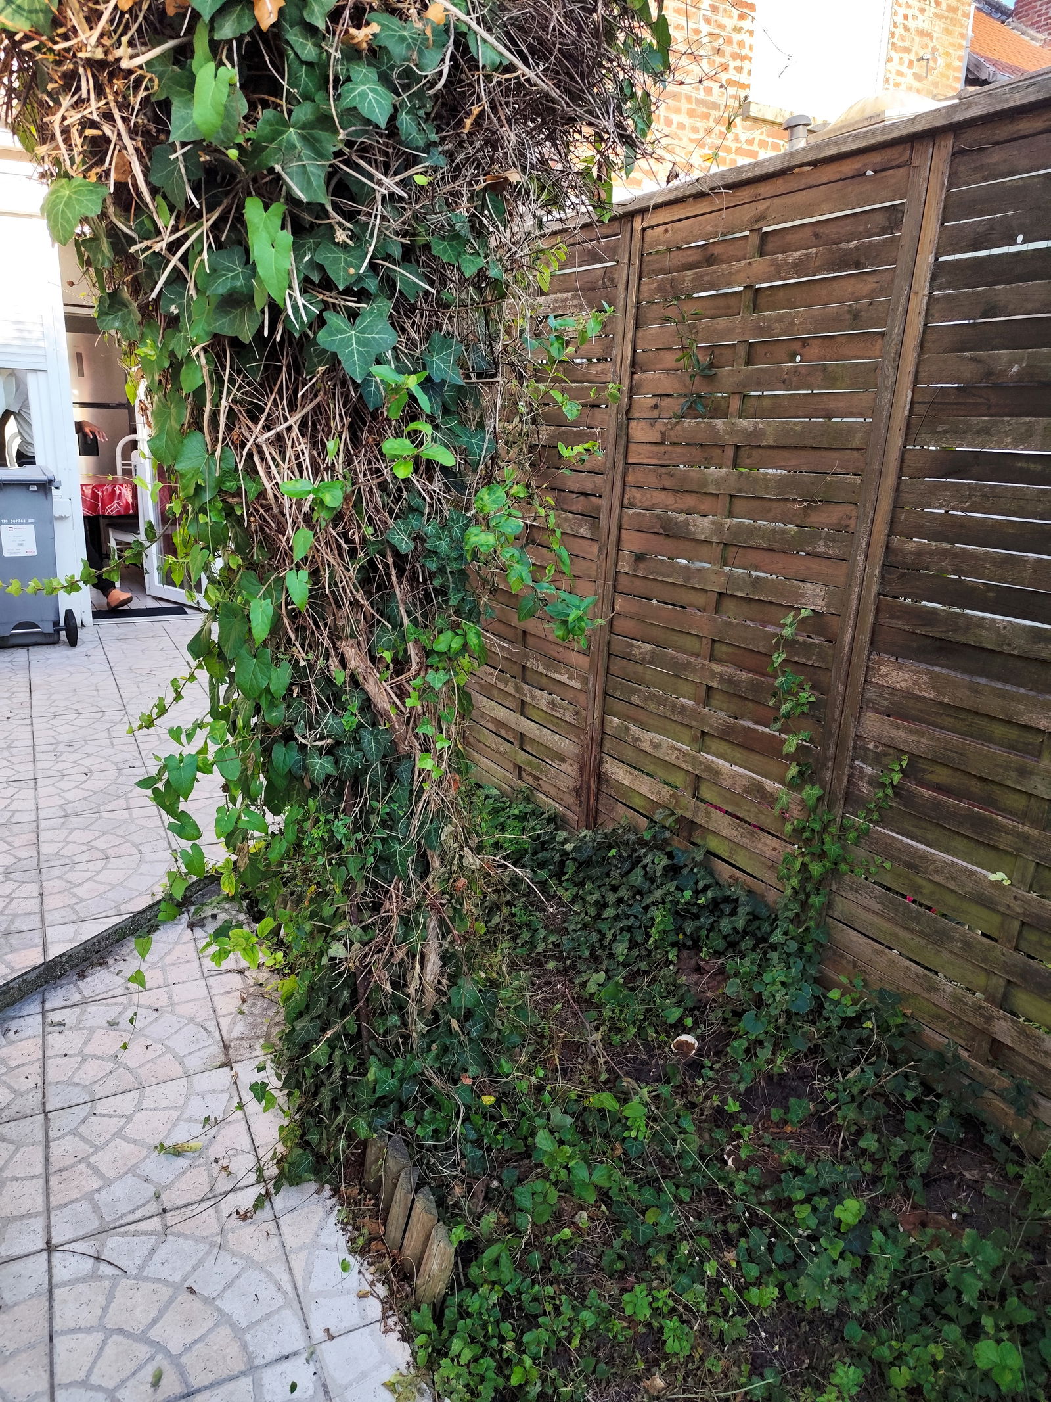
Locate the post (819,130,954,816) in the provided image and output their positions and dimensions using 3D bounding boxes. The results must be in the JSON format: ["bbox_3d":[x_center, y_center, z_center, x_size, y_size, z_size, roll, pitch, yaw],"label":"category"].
[{"bbox_3d":[0.759,-0.266,2.035,0.060,1.750,0.088,-7,18,-34],"label":"post"}]

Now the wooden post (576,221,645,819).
[{"bbox_3d":[0.264,-0.452,2.740,0.060,1.810,0.088,-7,18,-34],"label":"wooden post"}]

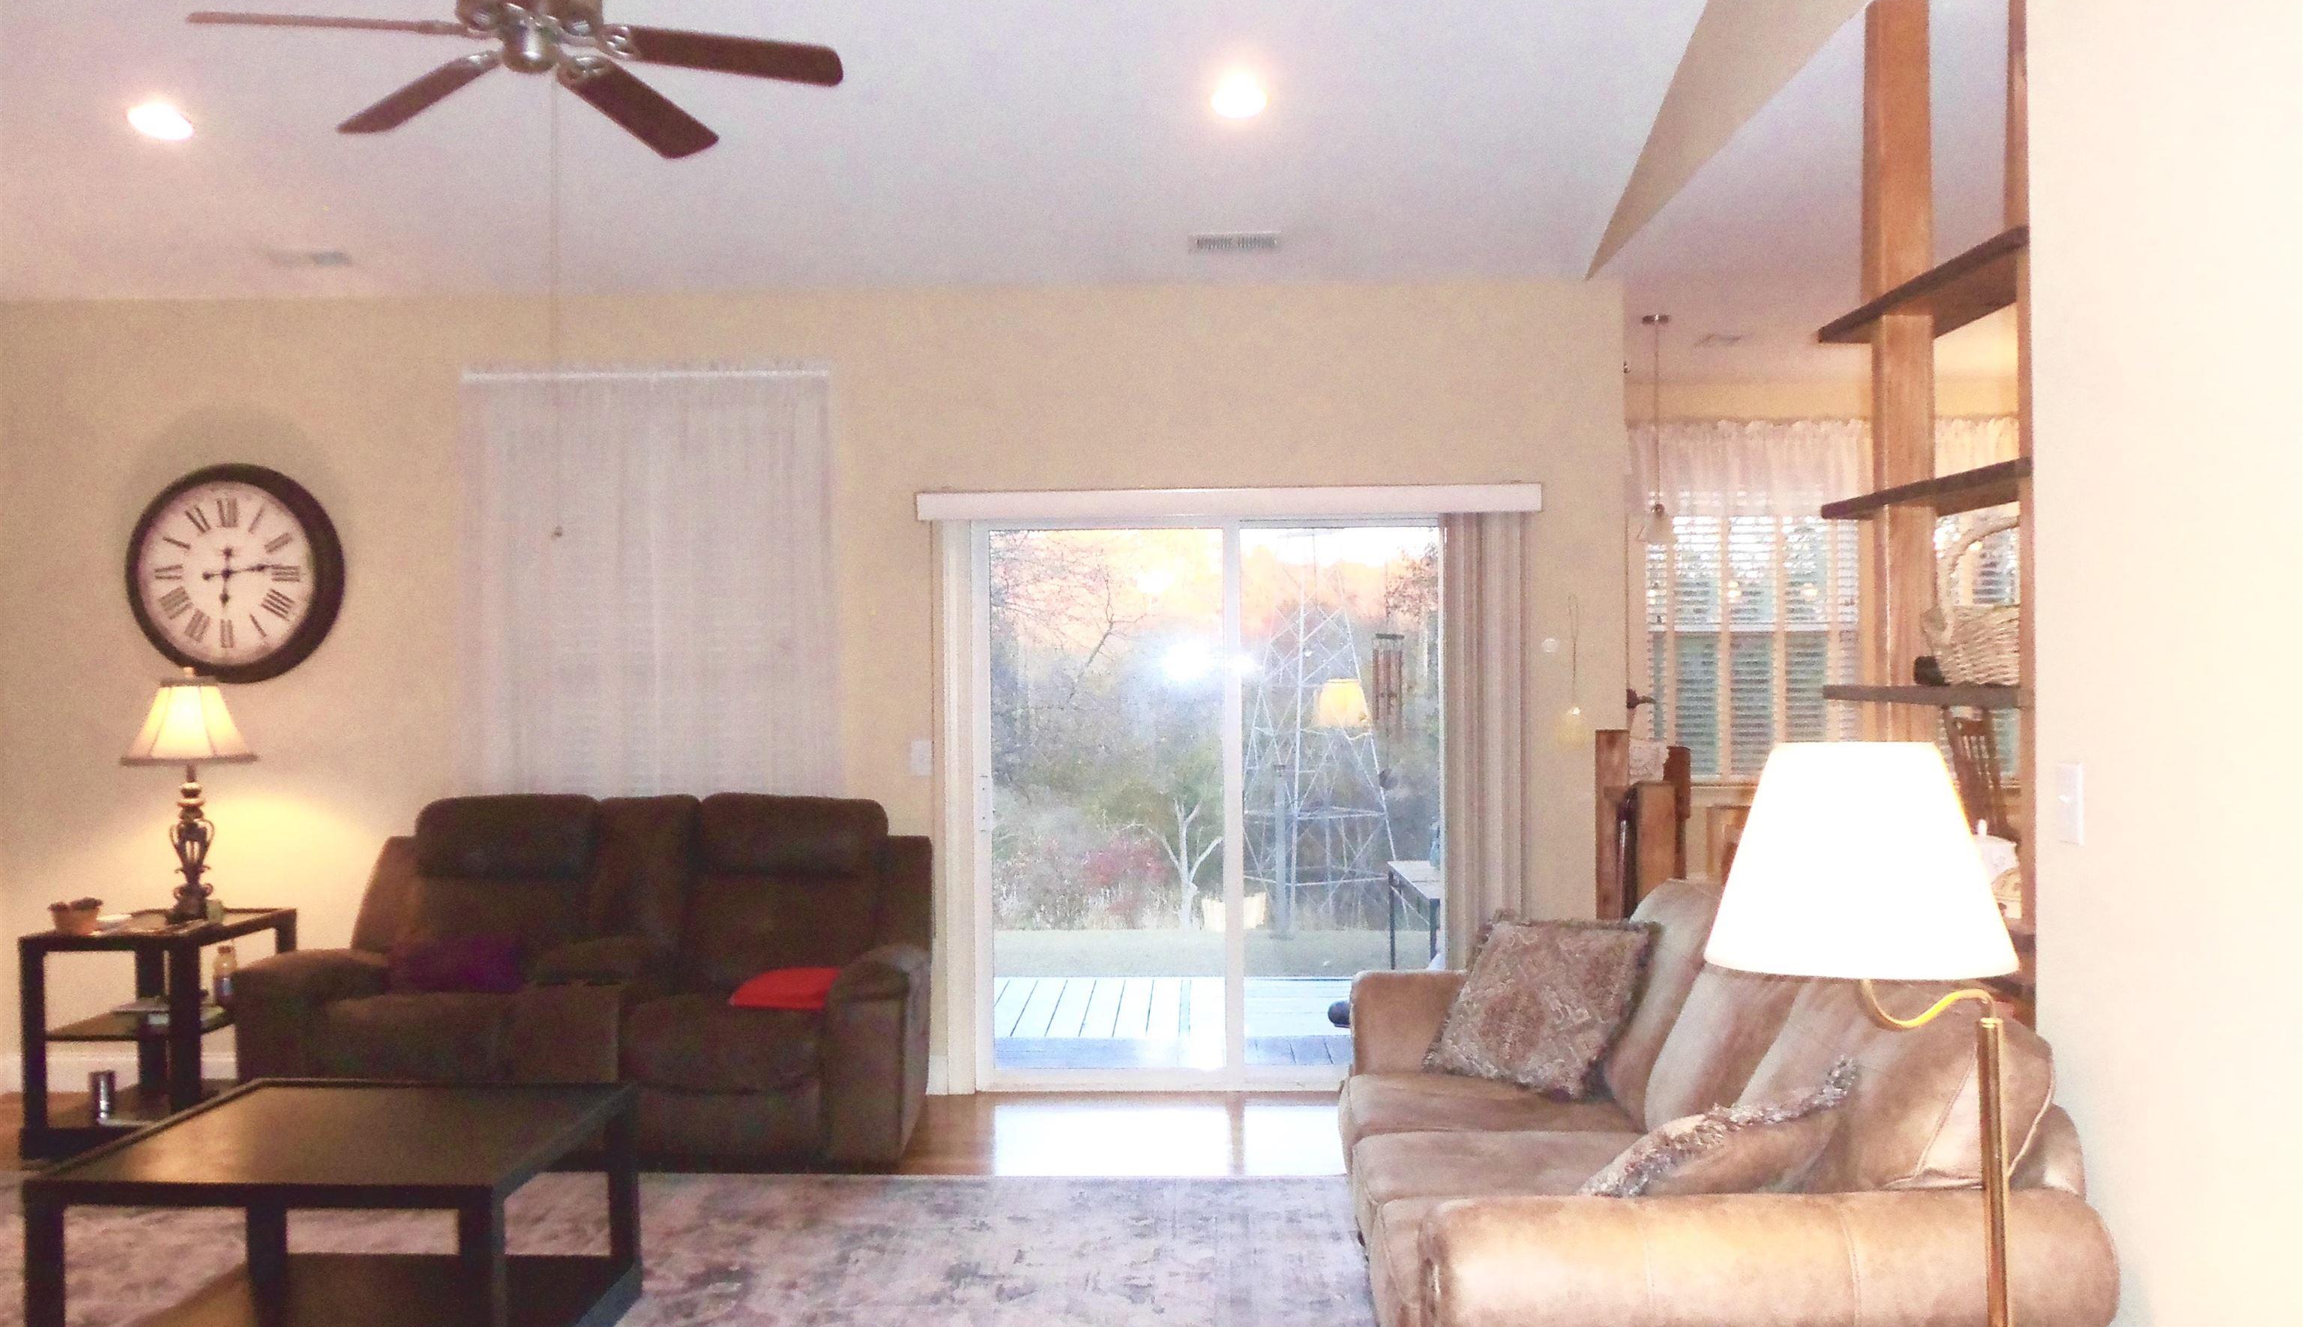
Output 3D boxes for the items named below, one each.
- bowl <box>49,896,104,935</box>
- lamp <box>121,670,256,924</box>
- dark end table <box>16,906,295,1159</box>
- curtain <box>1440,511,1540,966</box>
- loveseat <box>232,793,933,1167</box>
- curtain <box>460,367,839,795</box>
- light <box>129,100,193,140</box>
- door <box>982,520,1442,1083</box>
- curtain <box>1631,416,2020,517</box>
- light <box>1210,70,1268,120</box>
[{"bbox_3d":[-3.389,0.793,5.901,0.160,0.100,0.160,0,0,2],"label":"bowl"},{"bbox_3d":[-3.104,0.427,6.013,0.420,0.805,0.420,-1,0,1],"label":"lamp"},{"bbox_3d":[-3.187,1.179,6.029,0.558,0.681,0.620,0,0,2],"label":"dark end table"},{"bbox_3d":[1.130,0.455,6.237,0.310,1.930,0.100,-1,0,1],"label":"curtain"},{"bbox_3d":[-1.747,0.973,6.022,2.000,1.070,0.930,0,0,2],"label":"loveseat"},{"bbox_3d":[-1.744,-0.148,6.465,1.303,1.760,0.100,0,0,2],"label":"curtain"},{"bbox_3d":[-2.846,-1.563,5.353,0.180,0.040,0.180,-1,-16,1],"label":"light"},{"bbox_3d":[0.256,0.488,6.494,1.746,1.978,0.120,0,0,2],"label":"door"},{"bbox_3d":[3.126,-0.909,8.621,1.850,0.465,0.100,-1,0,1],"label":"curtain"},{"bbox_3d":[0.247,-1.601,5.281,0.170,0.040,0.170,-1,-16,1],"label":"light"}]

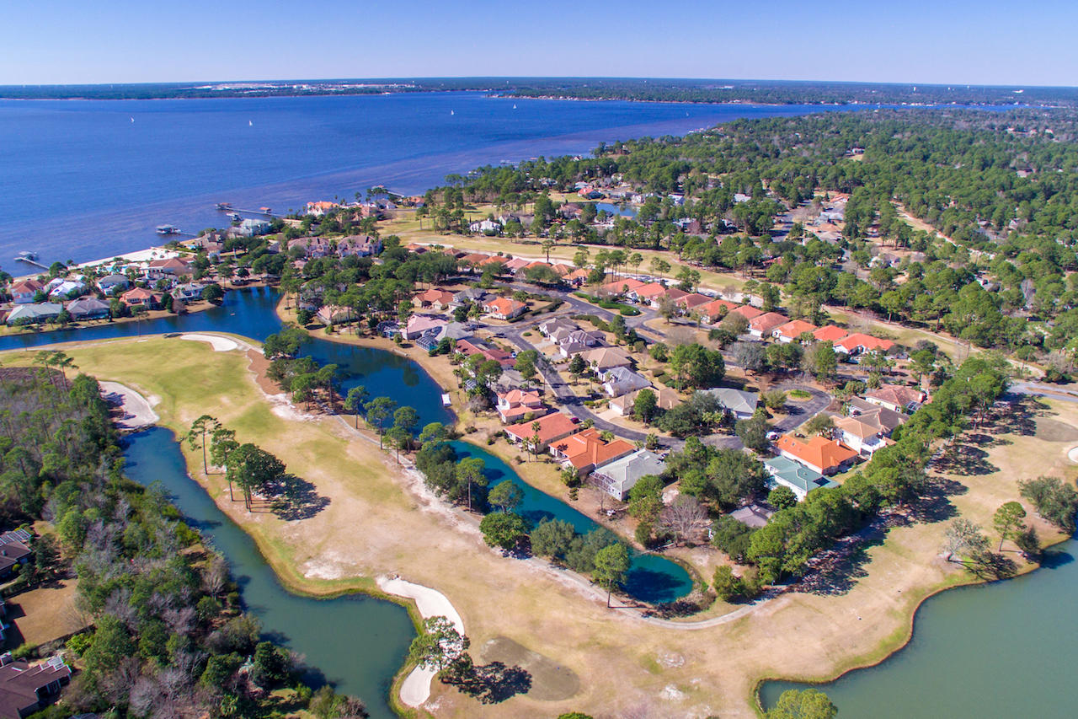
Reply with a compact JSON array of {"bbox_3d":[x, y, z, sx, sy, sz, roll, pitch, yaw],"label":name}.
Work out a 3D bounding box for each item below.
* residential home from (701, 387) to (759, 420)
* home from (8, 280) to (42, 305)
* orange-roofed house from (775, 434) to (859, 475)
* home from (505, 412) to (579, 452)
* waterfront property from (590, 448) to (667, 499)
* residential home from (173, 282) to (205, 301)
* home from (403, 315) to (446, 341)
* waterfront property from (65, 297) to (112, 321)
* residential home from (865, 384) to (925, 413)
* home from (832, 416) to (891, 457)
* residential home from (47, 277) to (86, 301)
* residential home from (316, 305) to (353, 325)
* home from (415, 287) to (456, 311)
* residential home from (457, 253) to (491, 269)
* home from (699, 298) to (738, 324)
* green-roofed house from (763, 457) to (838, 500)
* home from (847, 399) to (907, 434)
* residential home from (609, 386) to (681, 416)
[{"bbox_3d":[68.500,14.560,215.850,19.540,5.660,15.940,7,26,15],"label":"residential home"},{"bbox_3d":[-271.850,-36.200,319.730,12.340,8.950,11.830,-5,26,-10],"label":"home"},{"bbox_3d":[88.290,28.010,191.530,18.000,6.600,17.500,-17,30,-31],"label":"orange-roofed house"},{"bbox_3d":[1.770,22.900,202.670,20.000,6.200,15.000,-20,32,-36],"label":"home"},{"bbox_3d":[27.430,32.420,174.880,21.600,5.900,12.100,-16,30,-30],"label":"waterfront property"},{"bbox_3d":[-183.750,-36.340,316.710,18.500,6.800,19.500,-15,30,-29],"label":"residential home"},{"bbox_3d":[-54.000,-16.260,281.260,20.880,5.660,12.650,-14,29,-27],"label":"home"},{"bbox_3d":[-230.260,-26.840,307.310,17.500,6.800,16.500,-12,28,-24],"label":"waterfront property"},{"bbox_3d":[128.570,13.730,217.840,14.910,5.450,15.120,-22,33,-38],"label":"residential home"},{"bbox_3d":[105.530,23.720,198.830,11.500,8.200,17.500,-15,29,-29],"label":"home"},{"bbox_3d":[-254.670,-37.710,324.250,13.370,7.820,16.970,-9,27,-18],"label":"residential home"},{"bbox_3d":[-99.770,-24.060,297.820,15.430,5.660,16.460,-21,32,-37],"label":"residential home"},{"bbox_3d":[-52.020,-32.340,308.740,15.280,6.500,19.650,10,27,19],"label":"home"},{"bbox_3d":[-42.260,-61.180,369.240,12.500,6.000,23.800,13,28,24],"label":"residential home"},{"bbox_3d":[86.700,-25.560,295.470,23.000,5.800,11.700,-20,32,-35],"label":"home"},{"bbox_3d":[75.700,33.820,175.340,10.180,5.350,17.280,-17,30,-32],"label":"green-roofed house"},{"bbox_3d":[117.480,18.690,211.430,13.800,6.600,19.500,-16,30,-30],"label":"home"},{"bbox_3d":[39.740,15.070,219.430,22.500,6.200,16.000,-17,30,-32],"label":"residential home"}]

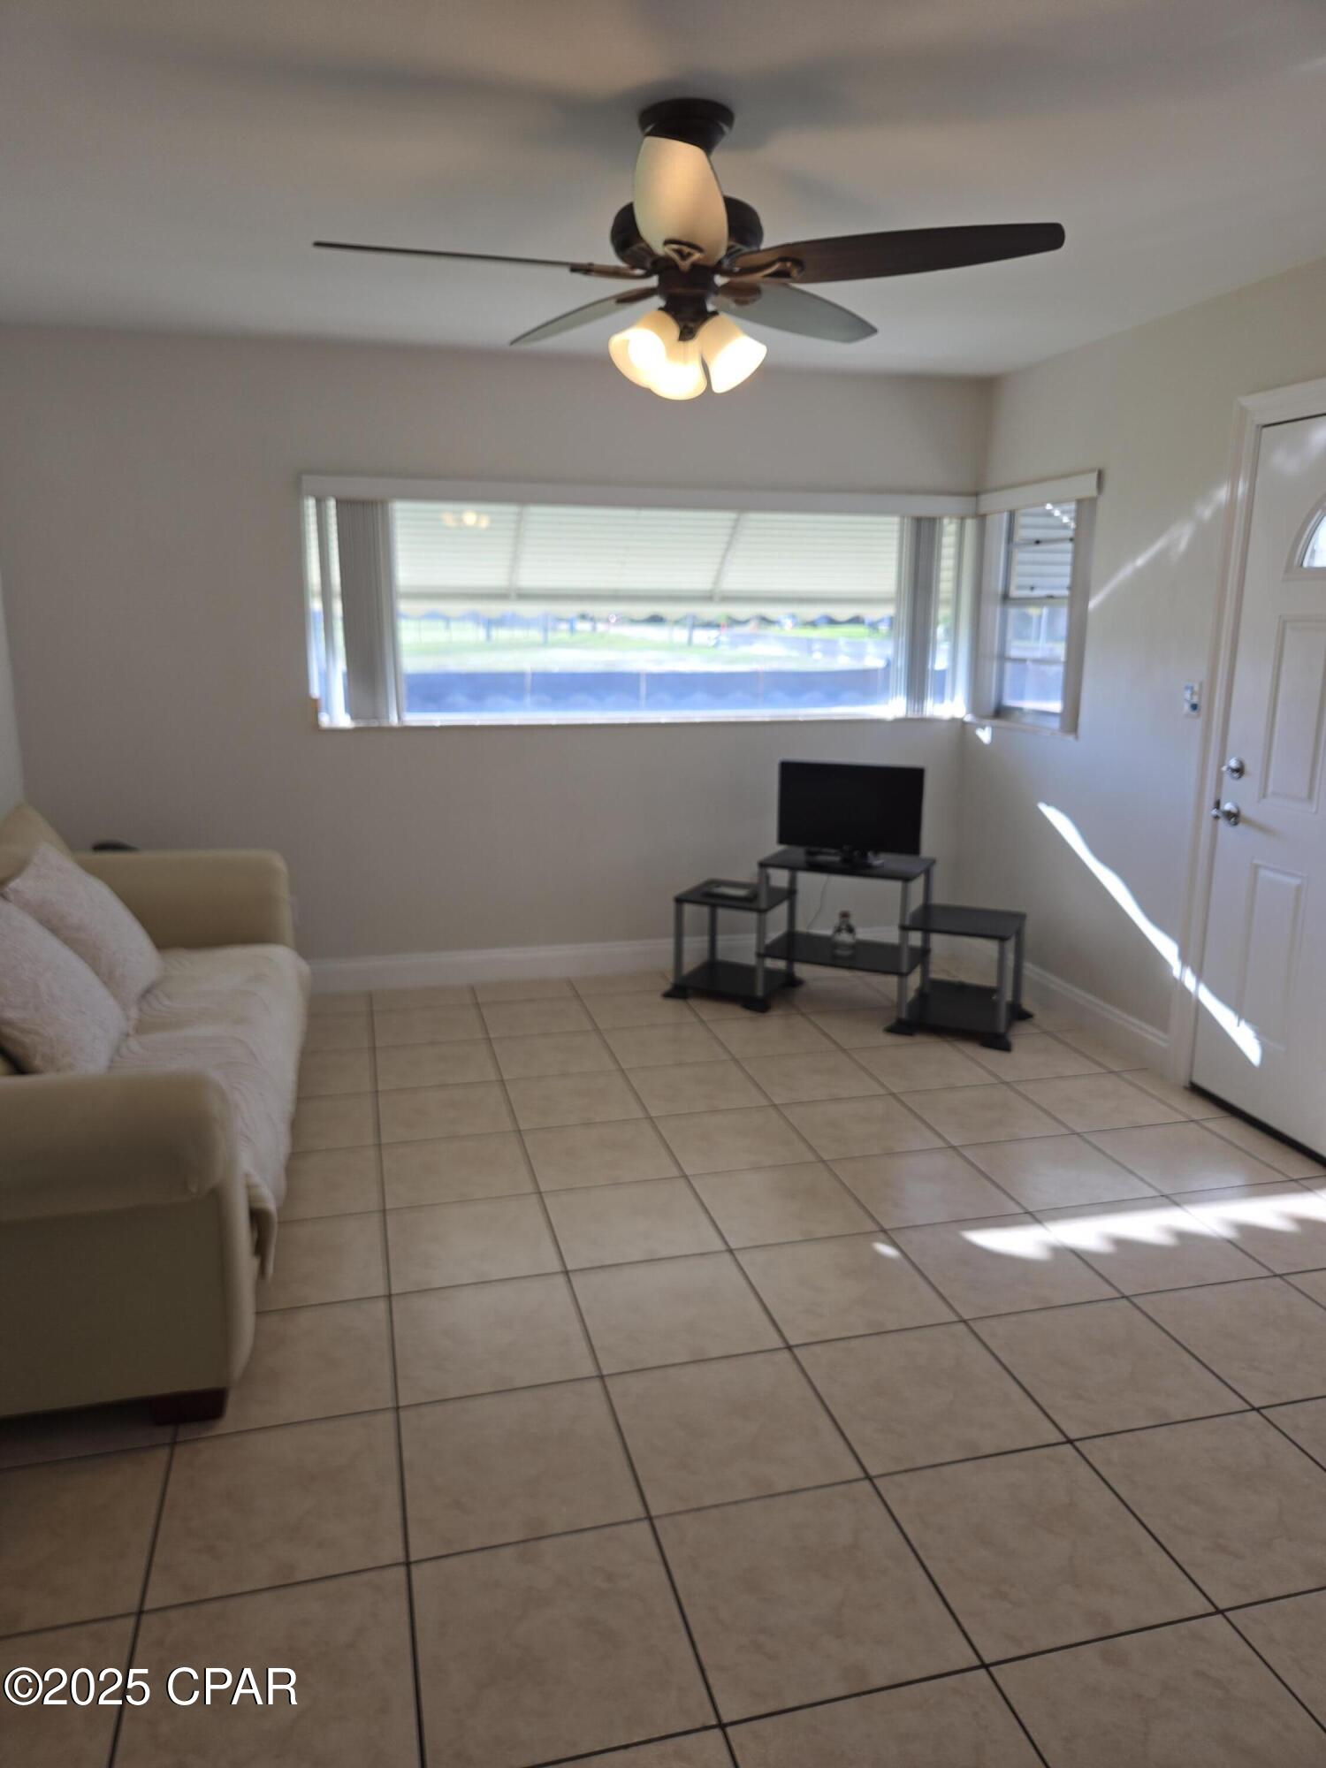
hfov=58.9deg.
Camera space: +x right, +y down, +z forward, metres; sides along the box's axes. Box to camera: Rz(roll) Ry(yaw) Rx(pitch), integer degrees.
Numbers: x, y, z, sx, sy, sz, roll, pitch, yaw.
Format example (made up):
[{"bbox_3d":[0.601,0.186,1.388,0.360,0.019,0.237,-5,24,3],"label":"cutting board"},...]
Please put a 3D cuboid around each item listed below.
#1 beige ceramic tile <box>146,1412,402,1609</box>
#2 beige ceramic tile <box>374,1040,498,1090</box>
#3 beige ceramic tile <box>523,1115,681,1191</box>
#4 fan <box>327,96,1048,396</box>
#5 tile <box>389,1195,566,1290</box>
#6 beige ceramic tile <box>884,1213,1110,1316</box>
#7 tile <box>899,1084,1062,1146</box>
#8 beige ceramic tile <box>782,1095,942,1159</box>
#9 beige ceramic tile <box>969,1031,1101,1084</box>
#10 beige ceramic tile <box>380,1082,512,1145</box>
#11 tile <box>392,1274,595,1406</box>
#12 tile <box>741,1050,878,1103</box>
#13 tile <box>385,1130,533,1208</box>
[{"bbox_3d":[-0.652,1.058,2.014,0.397,0.012,0.397,-3,13,-14],"label":"beige ceramic tile"},{"bbox_3d":[-0.769,0.624,4.027,0.396,0.010,0.396,-3,13,-14],"label":"beige ceramic tile"},{"bbox_3d":[-0.178,0.773,3.366,0.396,0.010,0.396,-3,13,-14],"label":"beige ceramic tile"},{"bbox_3d":[0.049,-1.289,2.452,1.460,0.550,1.430,0,13,1],"label":"fan"},{"bbox_3d":[-0.464,0.869,2.857,0.390,0.010,0.390,-3,13,-14],"label":"tile"},{"bbox_3d":[0.798,0.901,2.785,0.397,0.012,0.397,-3,13,-14],"label":"beige ceramic tile"},{"bbox_3d":[0.986,0.715,3.639,0.397,0.012,0.397,-3,13,-14],"label":"tile"},{"bbox_3d":[0.598,0.730,3.528,0.390,0.010,0.390,-3,13,-14],"label":"beige ceramic tile"},{"bbox_3d":[1.278,0.608,4.140,0.396,0.010,0.396,-3,13,-14],"label":"beige ceramic tile"},{"bbox_3d":[-0.663,0.703,3.625,0.397,0.012,0.397,-3,13,-14],"label":"beige ceramic tile"},{"bbox_3d":[-0.364,0.955,2.490,0.397,0.012,0.397,-3,13,-14],"label":"tile"},{"bbox_3d":[0.498,0.646,3.902,0.390,0.010,0.390,-3,13,-14],"label":"tile"},{"bbox_3d":[-0.568,0.793,3.268,0.396,0.010,0.396,-3,13,-14],"label":"tile"}]

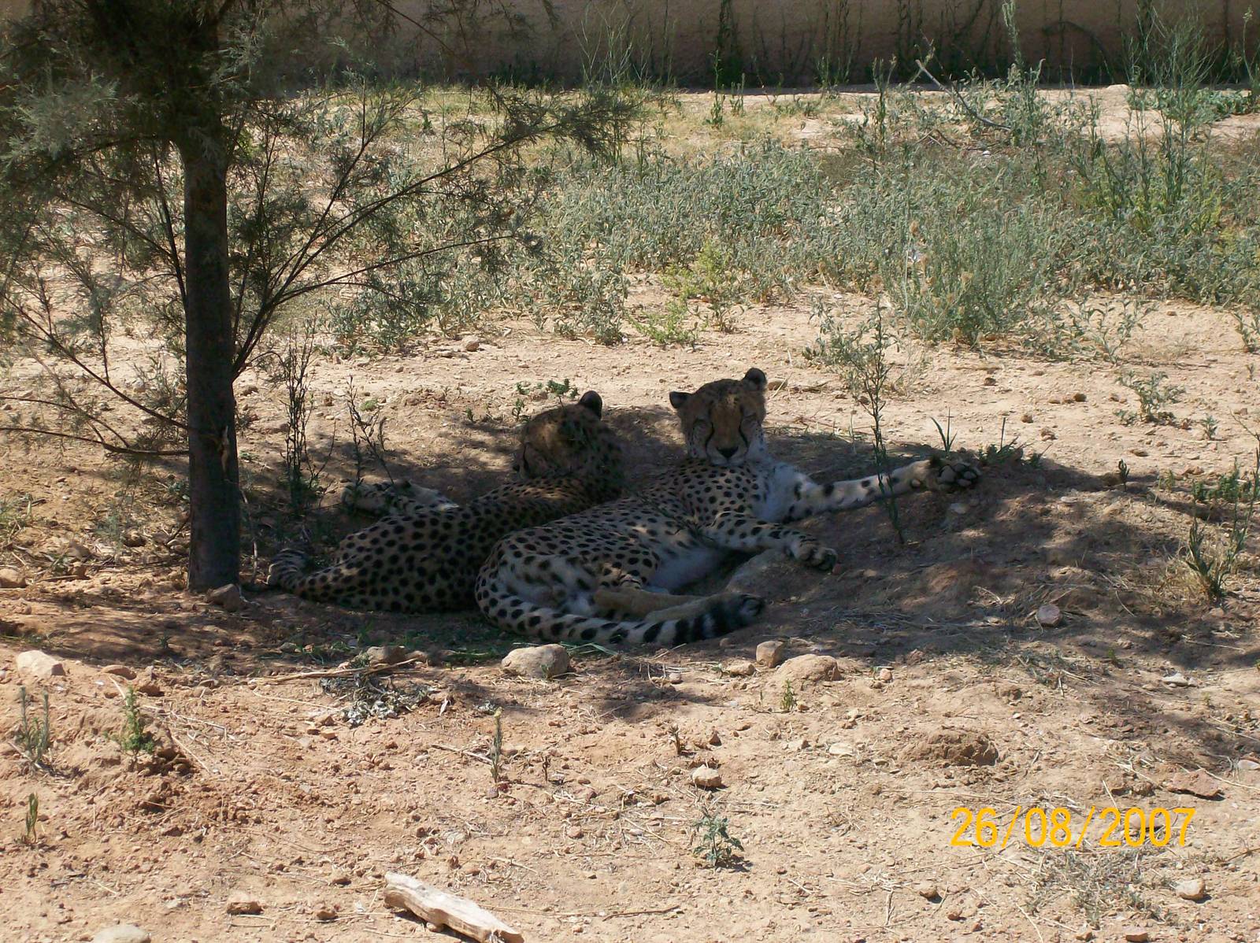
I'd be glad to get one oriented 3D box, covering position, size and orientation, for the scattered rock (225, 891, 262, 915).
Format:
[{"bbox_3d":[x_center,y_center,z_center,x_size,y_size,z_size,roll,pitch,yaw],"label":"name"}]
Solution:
[{"bbox_3d":[-0.568,0.635,5.780,0.055,0.023,0.041,0,12,0],"label":"scattered rock"}]

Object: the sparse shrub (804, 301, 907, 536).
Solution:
[{"bbox_3d":[0.446,-0.103,7.750,0.190,0.470,0.180,0,12,0],"label":"sparse shrub"}]

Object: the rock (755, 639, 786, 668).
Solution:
[{"bbox_3d":[0.257,0.332,7.160,0.056,0.043,0.042,0,12,0],"label":"rock"}]

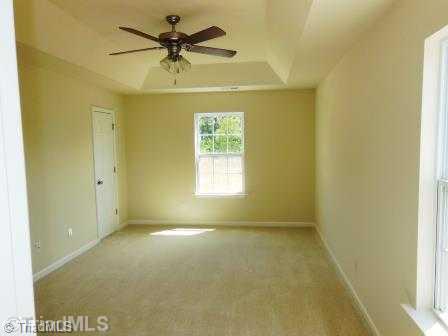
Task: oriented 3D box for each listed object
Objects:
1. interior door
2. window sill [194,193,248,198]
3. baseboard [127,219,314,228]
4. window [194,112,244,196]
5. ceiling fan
[{"bbox_3d":[-1.954,0.119,5.324,0.045,2.030,0.710,0,4,7],"label":"interior door"},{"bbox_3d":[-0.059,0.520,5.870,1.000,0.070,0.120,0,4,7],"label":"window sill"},{"bbox_3d":[-0.107,1.028,5.926,3.463,0.090,0.020,0,4,7],"label":"baseboard"},{"bbox_3d":[-0.074,-0.253,5.861,0.895,1.470,0.100,0,4,7],"label":"window"},{"bbox_3d":[-0.499,-1.186,3.124,1.330,0.570,1.330,0,4,7],"label":"ceiling fan"}]

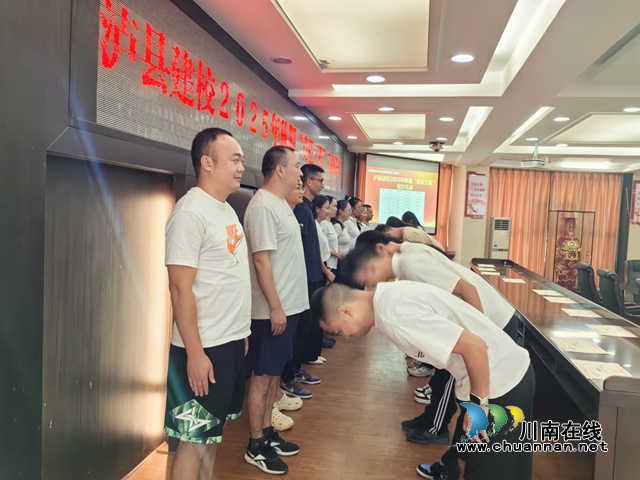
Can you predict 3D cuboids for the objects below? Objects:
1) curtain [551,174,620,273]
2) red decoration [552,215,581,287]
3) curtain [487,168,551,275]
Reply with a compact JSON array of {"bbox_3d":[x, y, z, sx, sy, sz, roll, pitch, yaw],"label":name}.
[{"bbox_3d":[5.244,-0.149,10.004,1.285,2.415,0.150,3,3,11],"label":"curtain"},{"bbox_3d":[4.675,0.252,9.374,0.470,1.348,0.470,3,3,11],"label":"red decoration"},{"bbox_3d":[3.989,-0.217,10.259,1.218,2.412,0.150,3,3,11],"label":"curtain"}]

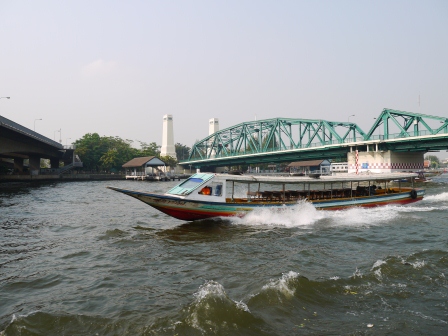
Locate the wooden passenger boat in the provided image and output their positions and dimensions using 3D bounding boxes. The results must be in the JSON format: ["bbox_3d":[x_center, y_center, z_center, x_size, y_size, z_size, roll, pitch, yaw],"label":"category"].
[{"bbox_3d":[5.825,1.347,21.338,25.600,2.200,2.500,0,-1,-39],"label":"wooden passenger boat"}]

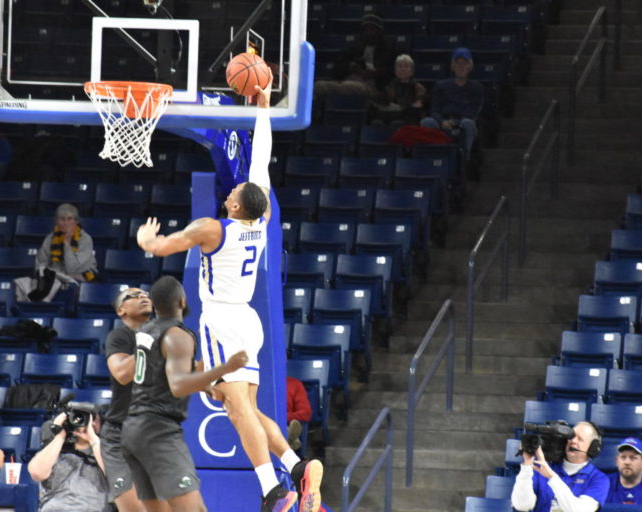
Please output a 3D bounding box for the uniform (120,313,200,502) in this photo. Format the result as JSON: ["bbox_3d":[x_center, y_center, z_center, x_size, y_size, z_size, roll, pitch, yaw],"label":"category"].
[{"bbox_3d":[-0.874,0.841,29.800,0.350,0.990,0.430,4,-4,-38],"label":"uniform"}]

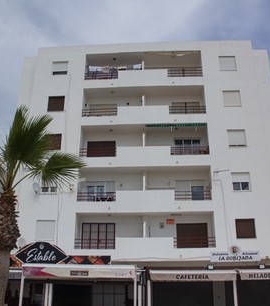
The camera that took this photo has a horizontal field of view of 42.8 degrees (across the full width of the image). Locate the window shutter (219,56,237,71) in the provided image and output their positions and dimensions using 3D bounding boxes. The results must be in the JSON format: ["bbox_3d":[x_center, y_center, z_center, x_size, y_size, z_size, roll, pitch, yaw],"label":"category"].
[{"bbox_3d":[6.652,-6.403,24.815,1.169,1.204,0.080,-1,-20,3],"label":"window shutter"}]

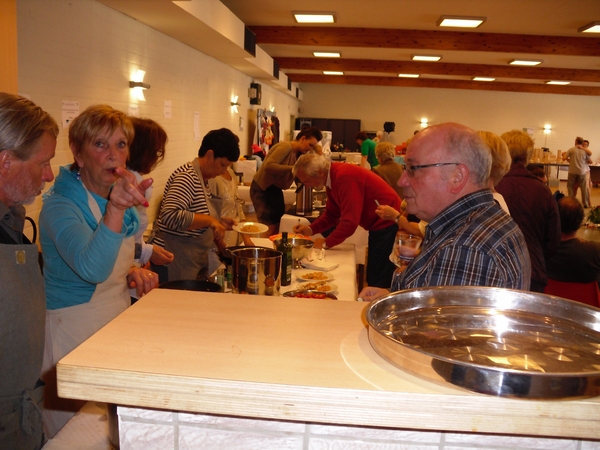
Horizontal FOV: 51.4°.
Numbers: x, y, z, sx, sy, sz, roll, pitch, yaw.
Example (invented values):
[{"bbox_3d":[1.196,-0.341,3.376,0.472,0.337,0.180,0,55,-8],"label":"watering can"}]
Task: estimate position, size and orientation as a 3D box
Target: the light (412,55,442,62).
[{"bbox_3d":[2.630,-3.458,12.914,0.600,0.065,0.600,3,9,4],"label":"light"}]

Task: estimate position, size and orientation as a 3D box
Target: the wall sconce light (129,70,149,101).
[{"bbox_3d":[-1.666,-1.448,6.529,0.150,0.330,0.280,3,9,4],"label":"wall sconce light"}]

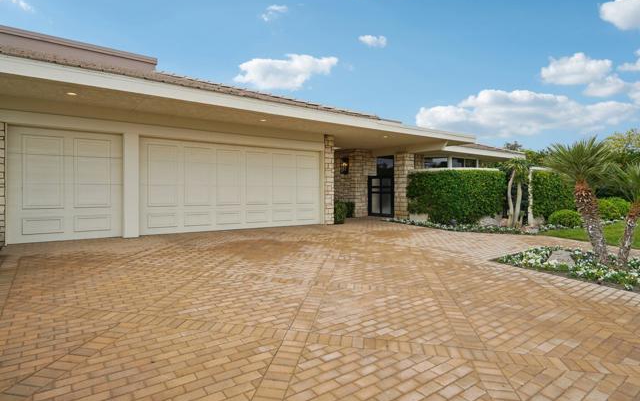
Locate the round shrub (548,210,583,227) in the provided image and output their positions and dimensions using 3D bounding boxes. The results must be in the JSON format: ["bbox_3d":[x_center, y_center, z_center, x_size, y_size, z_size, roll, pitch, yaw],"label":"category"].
[{"bbox_3d":[7.950,0.600,10.950,0.980,0.660,0.980,0,1,36],"label":"round shrub"}]

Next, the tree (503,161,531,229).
[{"bbox_3d":[6.460,-0.210,11.100,0.900,2.270,0.880,0,1,30],"label":"tree"}]

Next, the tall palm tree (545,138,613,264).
[{"bbox_3d":[4.950,0.000,6.450,1.220,2.430,1.200,0,1,38],"label":"tall palm tree"}]

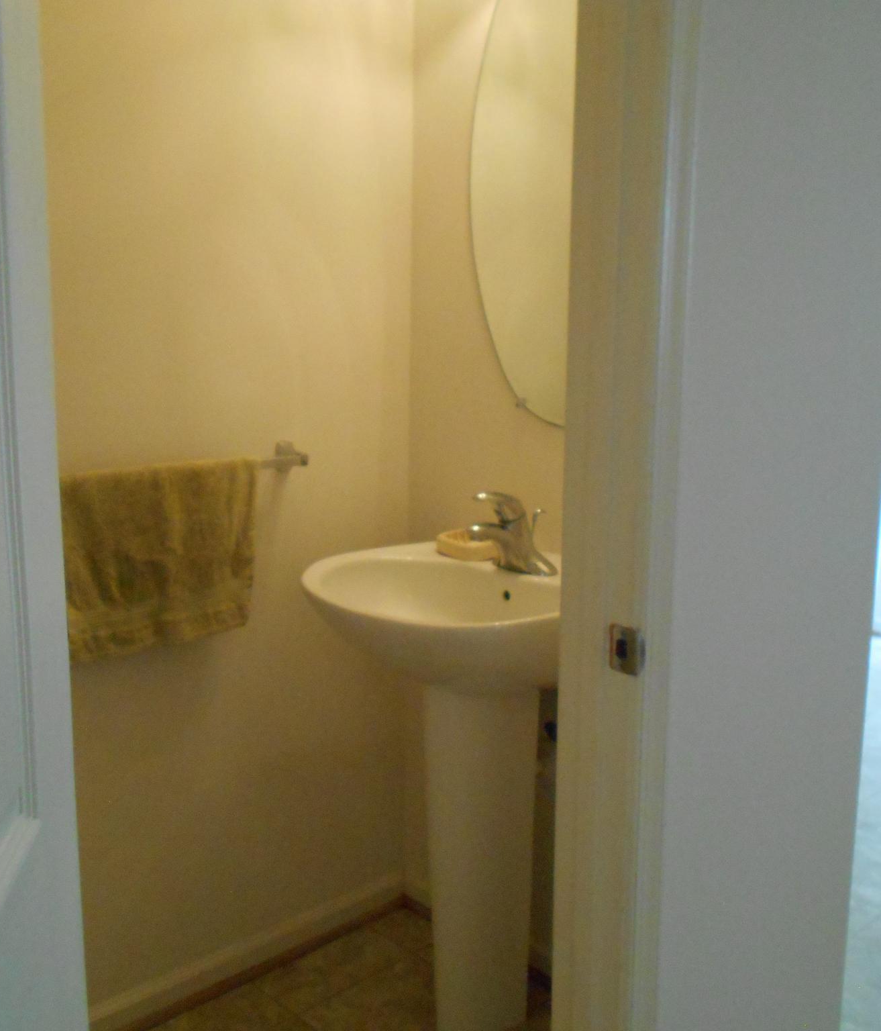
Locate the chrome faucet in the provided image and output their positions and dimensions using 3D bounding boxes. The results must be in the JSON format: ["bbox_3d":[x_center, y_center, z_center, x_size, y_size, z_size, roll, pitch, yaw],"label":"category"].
[{"bbox_3d":[0.117,0.031,1.920,0.181,0.152,0.157,-8,12,-43],"label":"chrome faucet"}]

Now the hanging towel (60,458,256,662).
[{"bbox_3d":[-0.511,0.069,1.819,0.409,0.309,0.048,-8,12,-43],"label":"hanging towel"}]

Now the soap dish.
[{"bbox_3d":[0.062,0.062,2.084,0.096,0.037,0.132,-8,12,-43],"label":"soap dish"}]

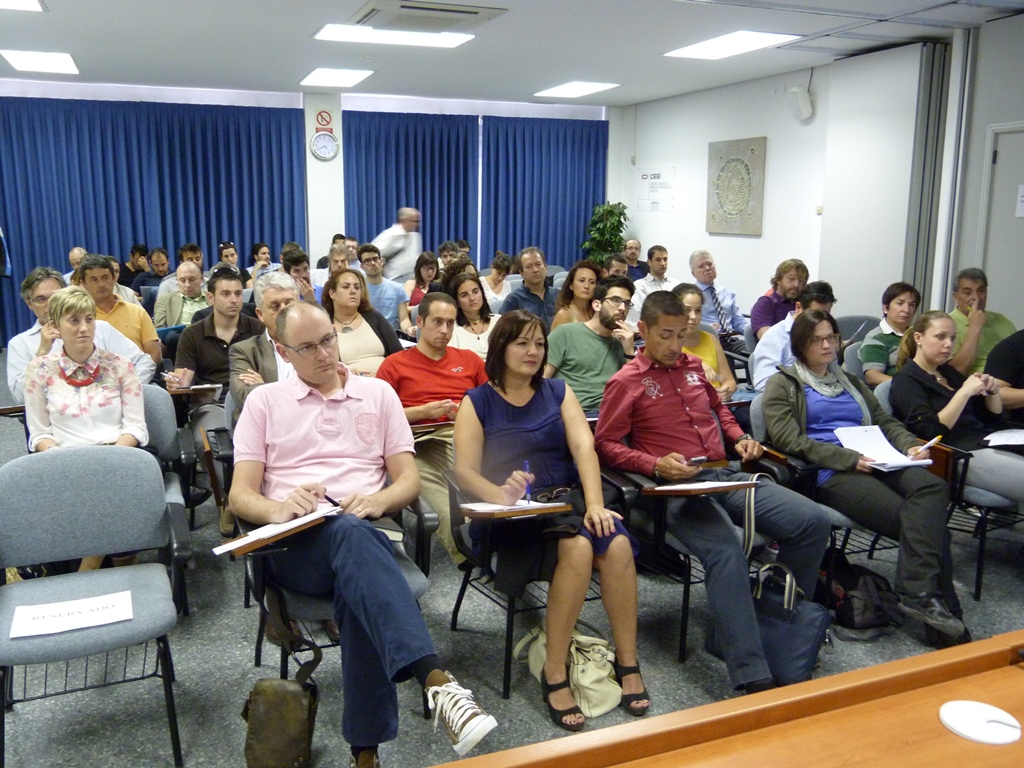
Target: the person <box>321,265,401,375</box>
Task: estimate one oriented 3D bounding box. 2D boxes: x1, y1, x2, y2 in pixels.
[{"bbox_3d":[-0.791,0.006,4.825,0.560,1.240,0.780,-5,12,-25],"label":"person"}]

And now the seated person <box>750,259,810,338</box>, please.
[{"bbox_3d":[1.860,-0.197,5.823,0.550,1.240,0.800,-6,12,-26],"label":"seated person"}]

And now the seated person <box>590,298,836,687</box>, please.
[{"bbox_3d":[0.690,0.326,3.156,0.620,1.250,0.920,-6,12,-26],"label":"seated person"}]

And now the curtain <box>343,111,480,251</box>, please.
[{"bbox_3d":[-1.221,-2.012,11.216,1.728,2.682,0.140,-5,12,-22],"label":"curtain"}]

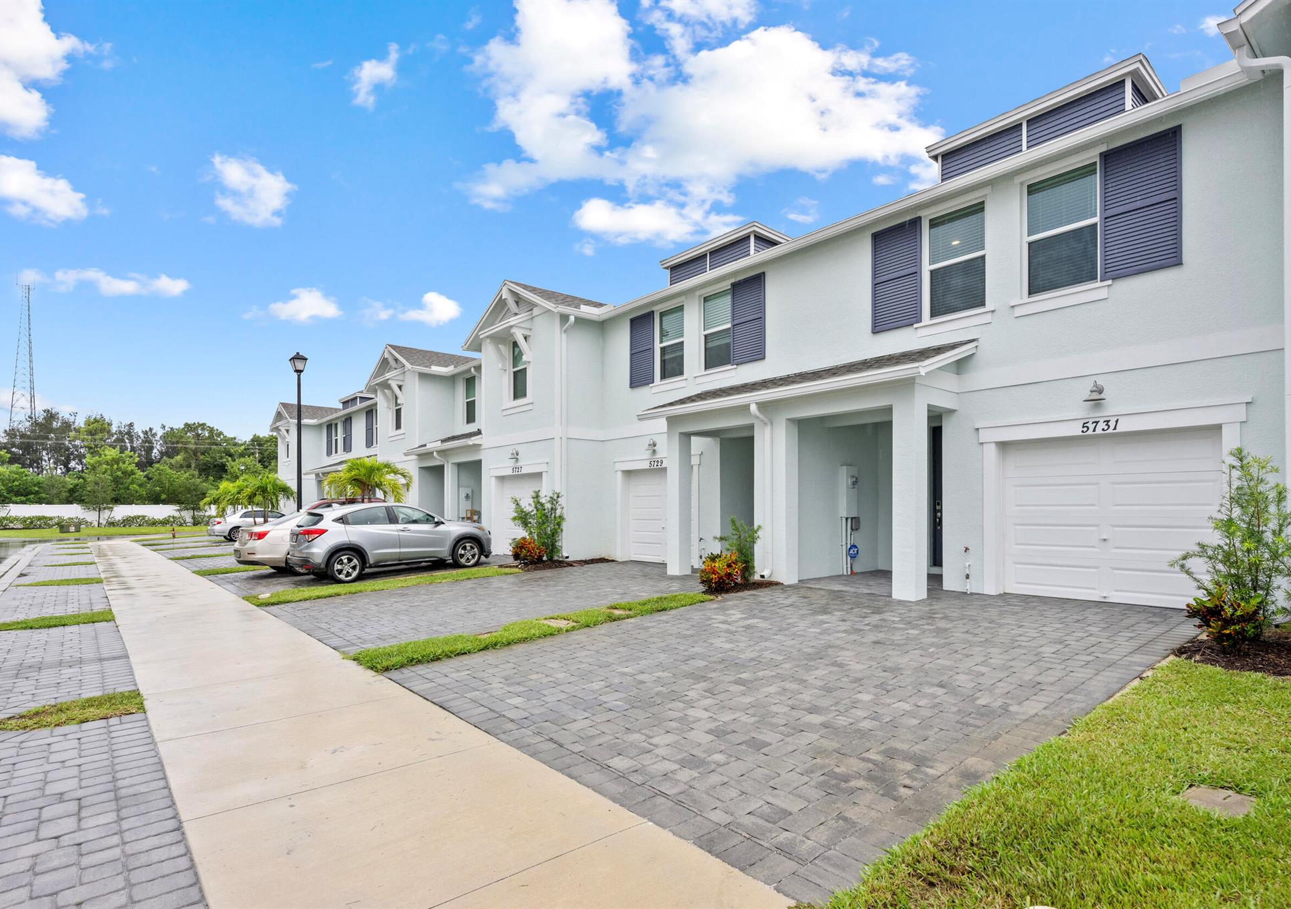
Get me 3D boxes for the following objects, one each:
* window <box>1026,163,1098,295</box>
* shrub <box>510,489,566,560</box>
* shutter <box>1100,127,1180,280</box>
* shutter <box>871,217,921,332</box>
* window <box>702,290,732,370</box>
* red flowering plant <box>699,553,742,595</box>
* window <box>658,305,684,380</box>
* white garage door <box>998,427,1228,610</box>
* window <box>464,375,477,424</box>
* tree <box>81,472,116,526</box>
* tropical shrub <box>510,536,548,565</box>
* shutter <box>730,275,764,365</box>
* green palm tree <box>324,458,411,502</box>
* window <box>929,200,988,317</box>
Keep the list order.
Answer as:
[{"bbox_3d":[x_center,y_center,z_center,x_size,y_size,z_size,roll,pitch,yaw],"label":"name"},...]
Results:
[{"bbox_3d":[5.562,-2.988,8.634,0.100,1.577,0.906,0,-2,-41],"label":"window"},{"bbox_3d":[-2.590,1.680,15.500,1.200,1.750,1.280,0,-3,0],"label":"shrub"},{"bbox_3d":[6.072,-3.043,7.910,0.070,1.635,0.812,0,-2,-41],"label":"shutter"},{"bbox_3d":[3.949,-2.835,10.166,0.050,1.610,0.820,2,-4,-41],"label":"shutter"},{"bbox_3d":[1.471,-2.523,13.142,0.100,1.550,0.850,2,-4,-41],"label":"window"},{"bbox_3d":[1.151,1.800,9.800,0.640,0.650,0.660,0,-3,0],"label":"red flowering plant"},{"bbox_3d":[0.557,-2.431,14.190,0.100,1.550,0.850,2,-4,-41],"label":"window"},{"bbox_3d":[5.861,0.815,8.321,0.150,2.184,2.395,0,-2,-41],"label":"white garage door"},{"bbox_3d":[-5.946,-1.842,21.895,0.100,1.658,0.933,0,-2,-41],"label":"window"},{"bbox_3d":[-45.797,3.781,54.000,2.500,4.524,2.500,2,-3,-41],"label":"tree"},{"bbox_3d":[-2.723,2.274,15.100,0.800,0.720,0.850,0,-3,0],"label":"tropical shrub"},{"bbox_3d":[2.008,-2.623,12.593,0.070,1.645,0.846,0,-2,-41],"label":"shutter"},{"bbox_3d":[-7.673,1.519,17.800,2.300,2.861,2.300,2,-3,-41],"label":"green palm tree"},{"bbox_3d":[4.602,-2.870,9.555,0.100,1.550,0.850,2,-4,-41],"label":"window"}]

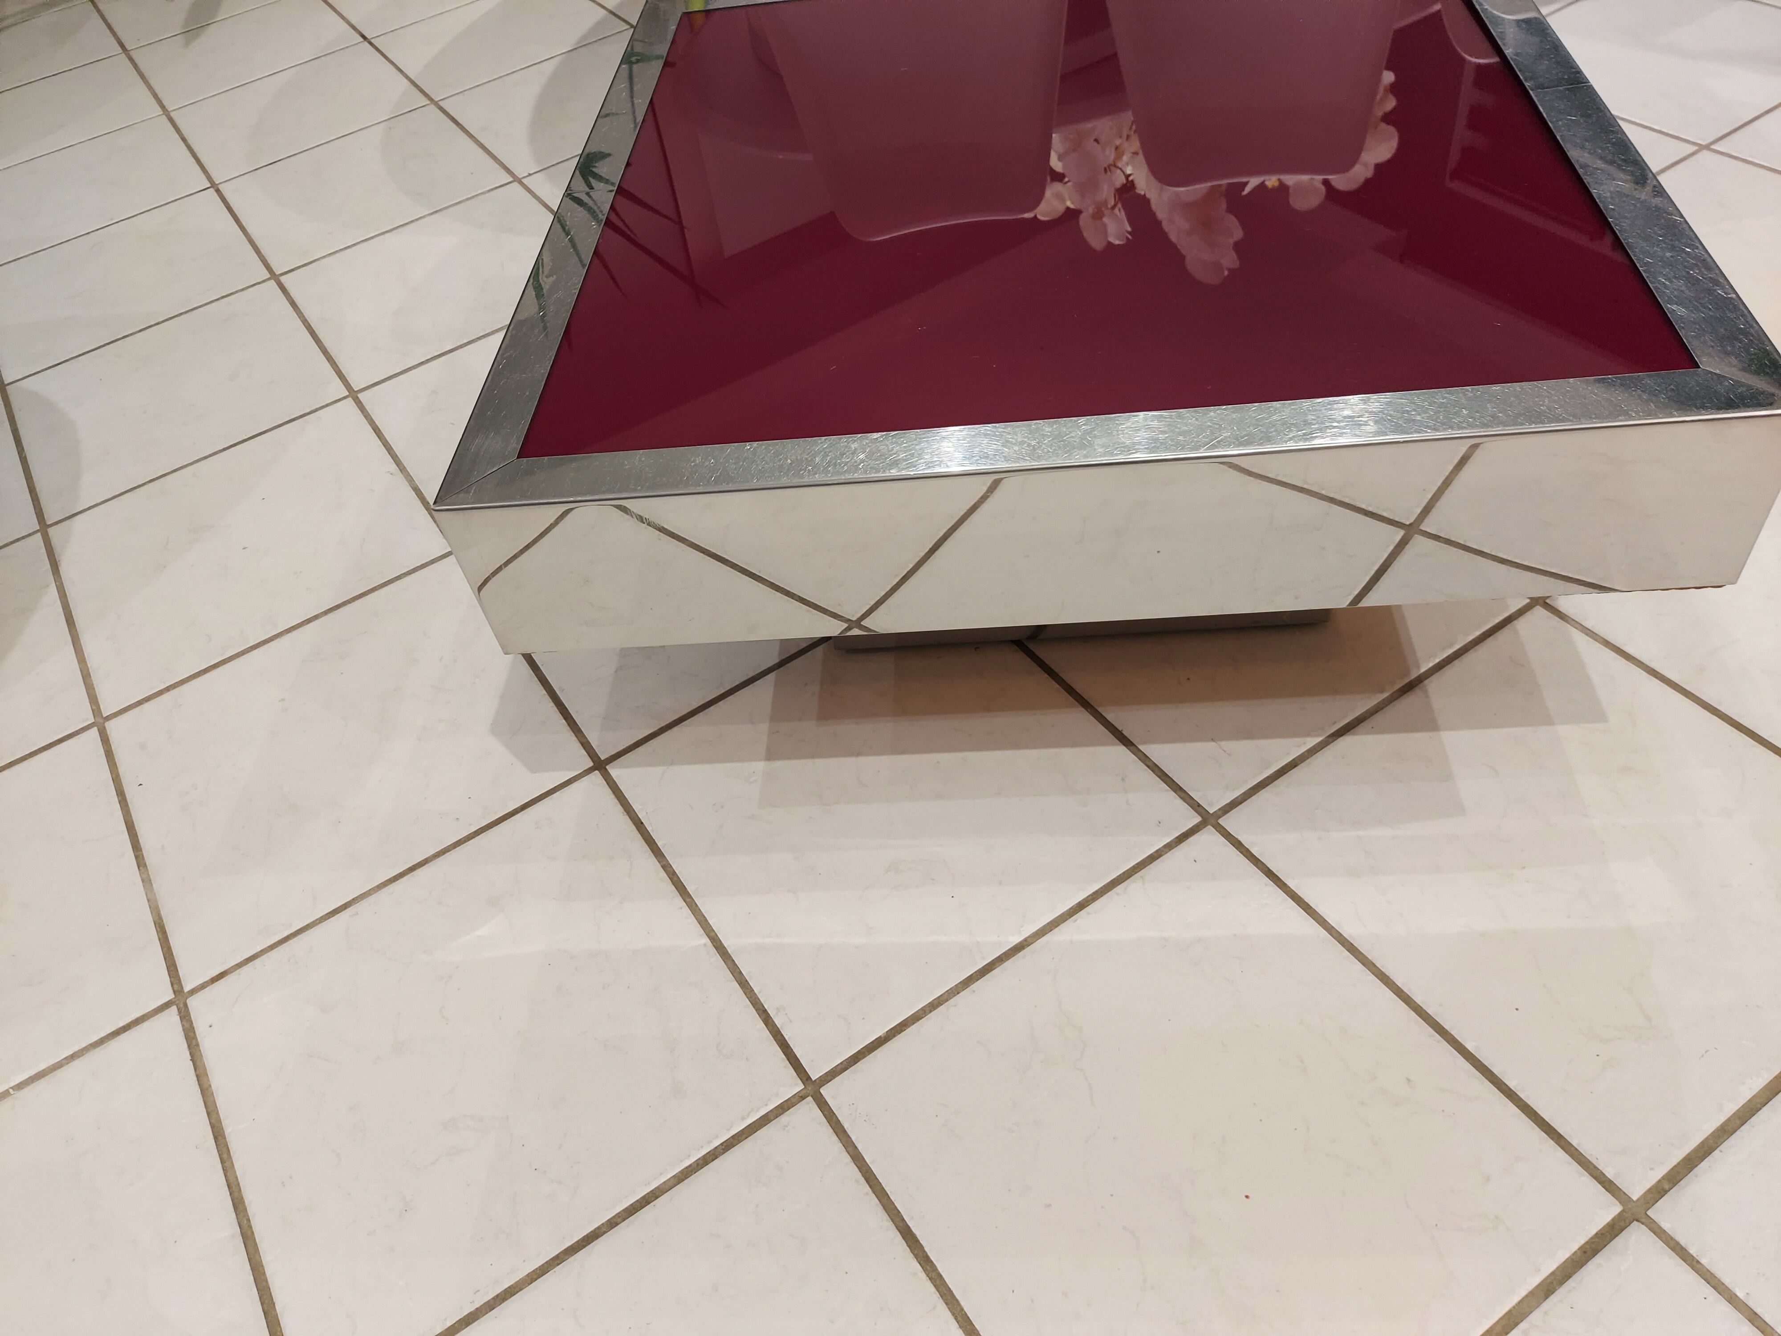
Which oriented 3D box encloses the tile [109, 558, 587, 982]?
[{"bbox_3d":[-0.542,0.076,1.265,0.387,0.010,0.387,-30,50,-17],"label":"tile"}]

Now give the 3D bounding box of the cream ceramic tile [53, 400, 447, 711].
[{"bbox_3d":[-0.757,-0.149,1.504,0.387,0.010,0.387,-30,50,-17],"label":"cream ceramic tile"}]

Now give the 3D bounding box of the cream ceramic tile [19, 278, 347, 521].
[{"bbox_3d":[-0.972,-0.374,1.743,0.387,0.010,0.387,-30,50,-17],"label":"cream ceramic tile"}]

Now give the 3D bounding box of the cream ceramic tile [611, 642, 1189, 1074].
[{"bbox_3d":[0.000,0.112,1.141,0.387,0.010,0.387,-30,50,-17],"label":"cream ceramic tile"}]

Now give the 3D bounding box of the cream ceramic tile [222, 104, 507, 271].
[{"bbox_3d":[-0.860,-0.788,2.098,0.387,0.010,0.387,-30,50,-17],"label":"cream ceramic tile"}]

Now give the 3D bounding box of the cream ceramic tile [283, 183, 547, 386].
[{"bbox_3d":[-0.645,-0.563,1.859,0.387,0.010,0.387,-30,50,-17],"label":"cream ceramic tile"}]

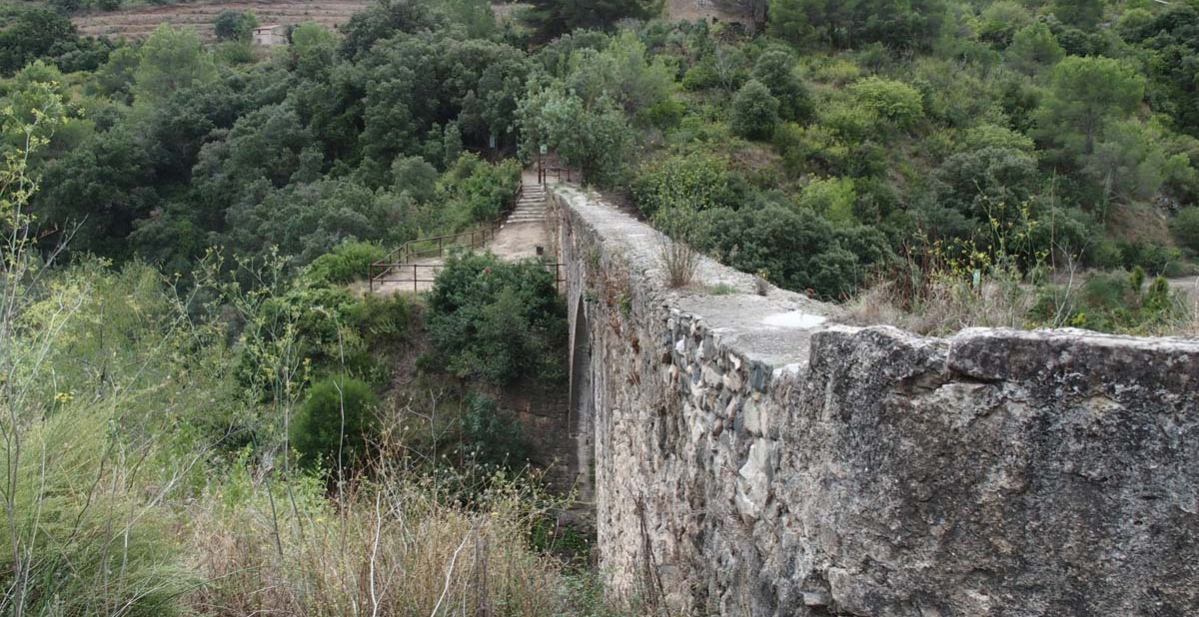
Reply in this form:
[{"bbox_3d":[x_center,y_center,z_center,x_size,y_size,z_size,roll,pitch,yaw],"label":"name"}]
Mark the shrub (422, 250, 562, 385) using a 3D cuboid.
[{"bbox_3d":[-3.661,0.333,34.000,4.830,4.460,3.870,0,8,0],"label":"shrub"}]

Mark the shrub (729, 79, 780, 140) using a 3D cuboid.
[{"bbox_3d":[9.933,-12.744,62.000,3.190,3.760,3.030,0,8,0],"label":"shrub"}]

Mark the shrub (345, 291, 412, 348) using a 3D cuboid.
[{"bbox_3d":[-7.951,0.379,35.000,2.380,1.980,1.900,0,8,0],"label":"shrub"}]

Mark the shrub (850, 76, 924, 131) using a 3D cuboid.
[{"bbox_3d":[19.254,-13.762,65.000,4.960,3.680,4.210,0,8,0],"label":"shrub"}]

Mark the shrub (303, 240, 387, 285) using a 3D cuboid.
[{"bbox_3d":[-10.135,-1.805,38.500,3.330,1.870,2.500,0,8,0],"label":"shrub"}]

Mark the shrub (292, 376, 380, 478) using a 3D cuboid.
[{"bbox_3d":[-8.175,3.632,30.000,2.780,3.090,2.640,0,8,0],"label":"shrub"}]

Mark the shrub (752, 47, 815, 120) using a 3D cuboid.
[{"bbox_3d":[12.667,-15.497,67.000,4.280,5.010,4.070,0,8,0],"label":"shrub"}]

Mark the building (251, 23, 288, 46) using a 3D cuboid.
[{"bbox_3d":[-78.199,-64.929,230.000,5.600,5.200,5.900,3,8,21],"label":"building"}]

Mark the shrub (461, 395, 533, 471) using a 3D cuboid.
[{"bbox_3d":[-3.466,4.169,32.500,2.410,2.630,2.050,0,8,0],"label":"shrub"}]

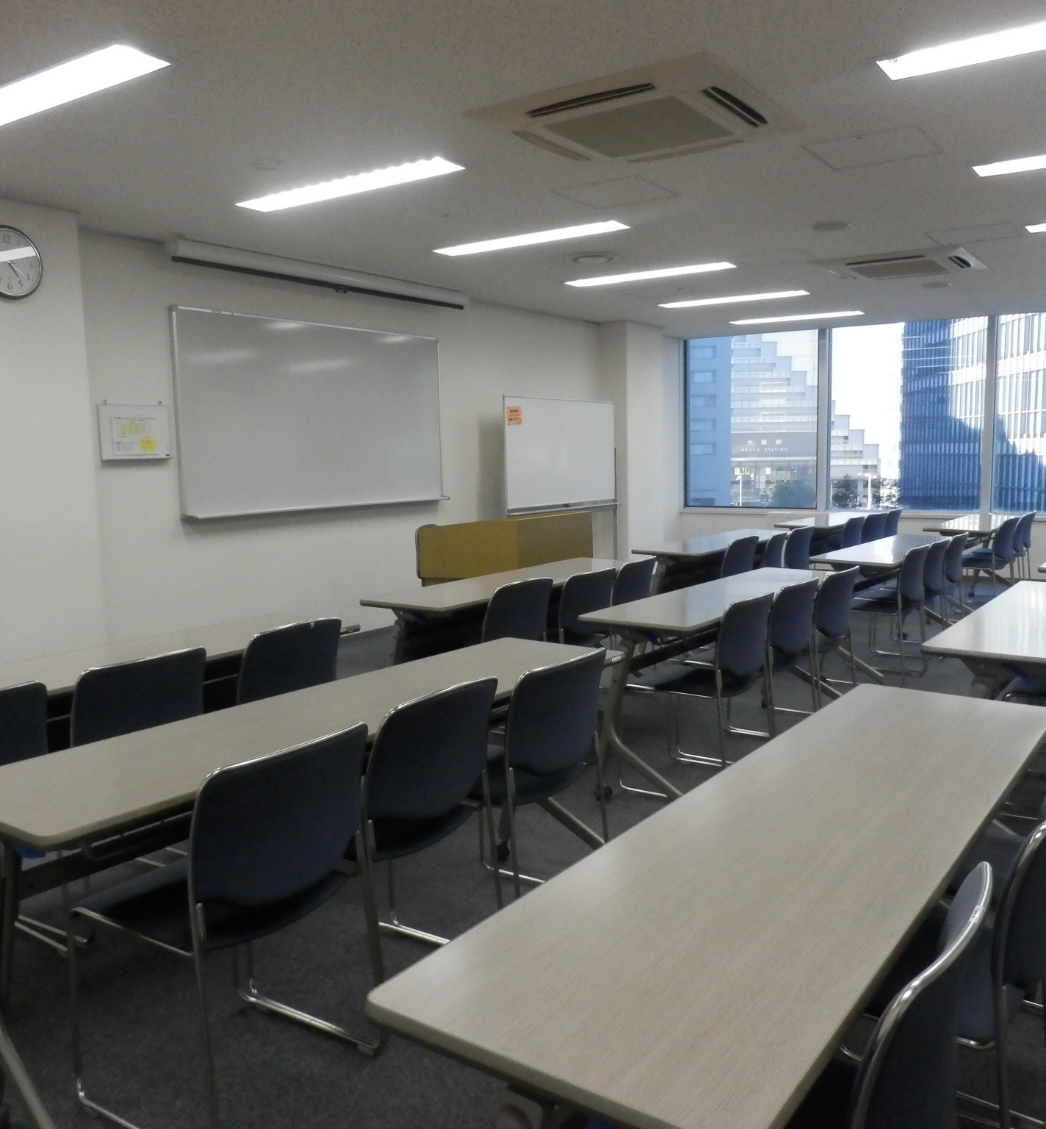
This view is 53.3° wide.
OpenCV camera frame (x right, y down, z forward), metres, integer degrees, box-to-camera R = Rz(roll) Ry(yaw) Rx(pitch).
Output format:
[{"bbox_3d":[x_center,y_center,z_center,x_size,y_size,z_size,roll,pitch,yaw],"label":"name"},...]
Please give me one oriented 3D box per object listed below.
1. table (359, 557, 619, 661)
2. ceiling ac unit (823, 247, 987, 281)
[{"bbox_3d":[0.009,0.420,5.001,0.450,0.700,1.800,3,7,34],"label":"table"},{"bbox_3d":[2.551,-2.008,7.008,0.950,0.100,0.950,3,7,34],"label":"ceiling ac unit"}]

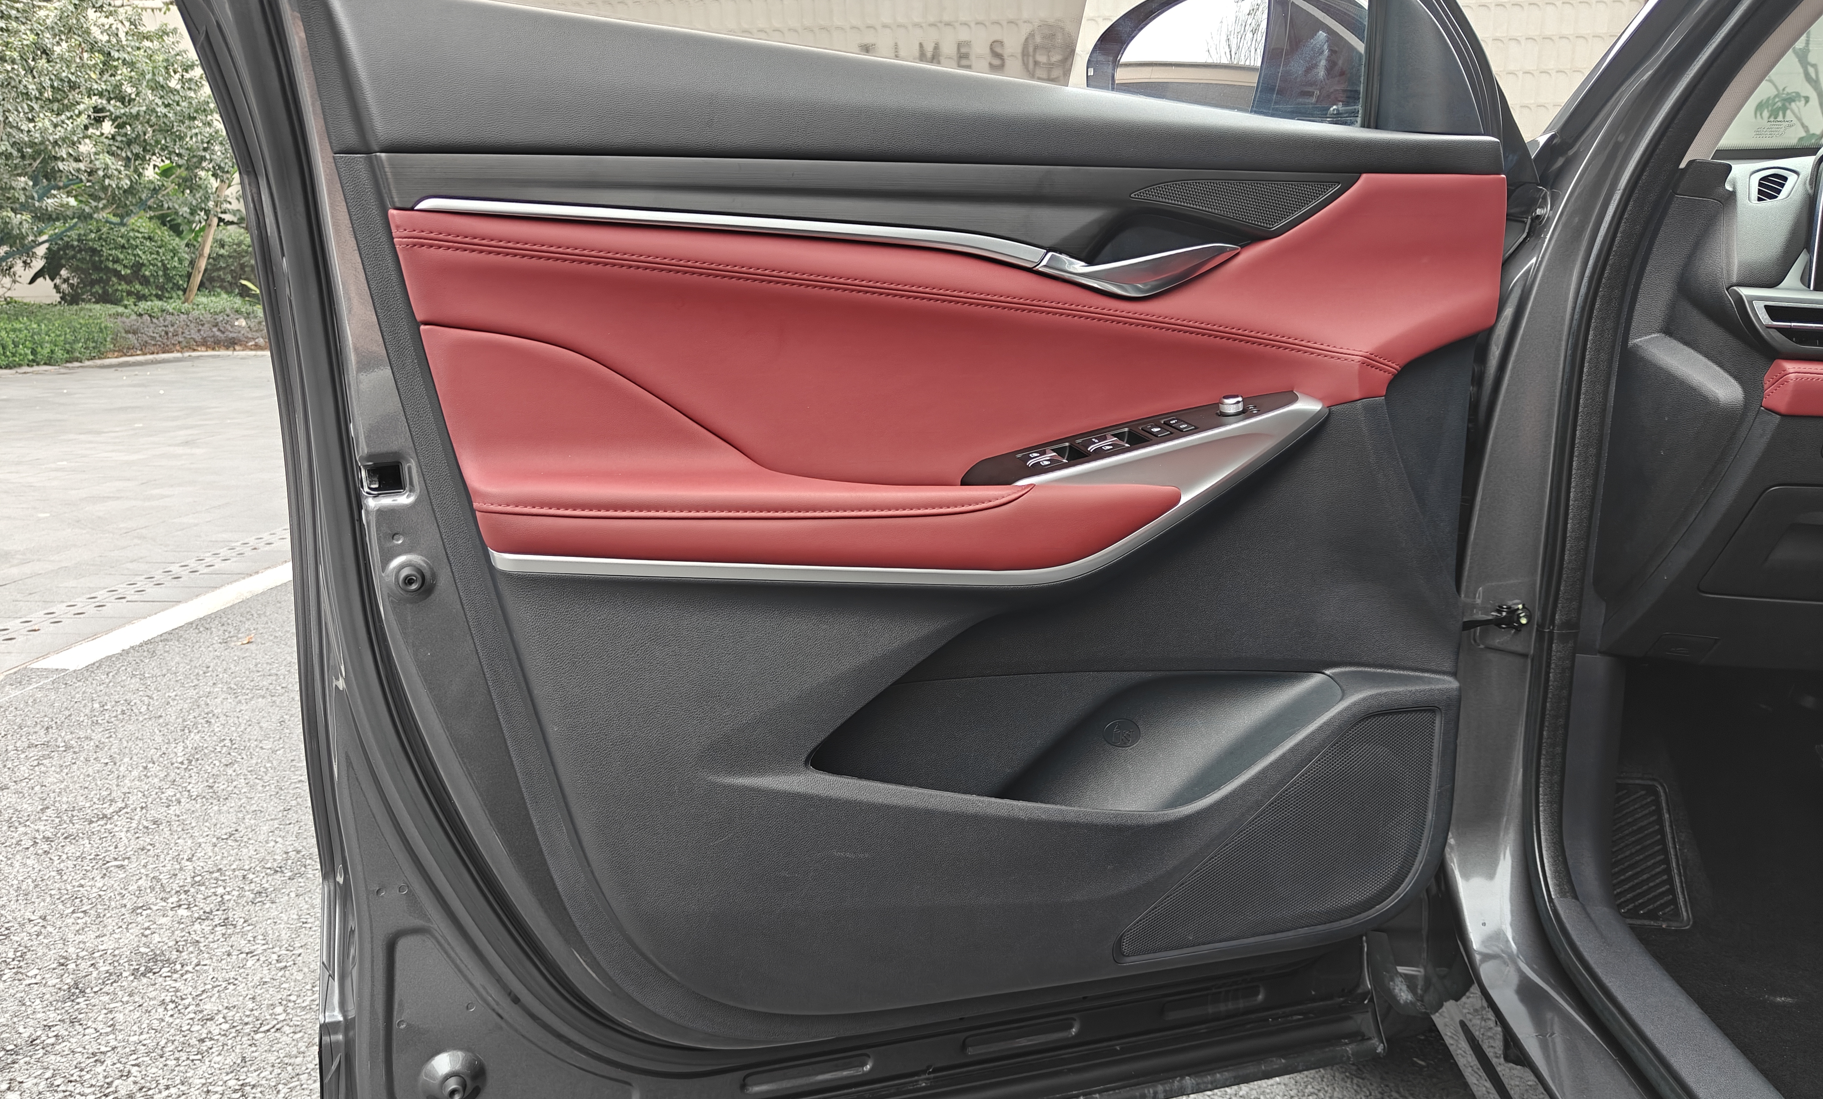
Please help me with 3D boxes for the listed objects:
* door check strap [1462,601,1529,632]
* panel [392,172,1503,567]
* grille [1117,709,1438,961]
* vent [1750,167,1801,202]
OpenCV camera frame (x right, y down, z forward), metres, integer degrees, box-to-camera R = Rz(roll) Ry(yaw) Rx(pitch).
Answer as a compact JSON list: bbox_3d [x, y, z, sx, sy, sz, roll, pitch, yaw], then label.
[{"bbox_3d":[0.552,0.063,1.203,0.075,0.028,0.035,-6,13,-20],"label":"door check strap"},{"bbox_3d":[0.079,-0.136,0.916,0.840,0.265,0.120,-4,13,-14],"label":"panel"},{"bbox_3d":[0.317,0.242,1.095,0.292,0.191,0.030,-4,13,-14],"label":"grille"},{"bbox_3d":[0.786,-0.332,1.149,0.045,0.035,0.020,3,-2,16],"label":"vent"}]

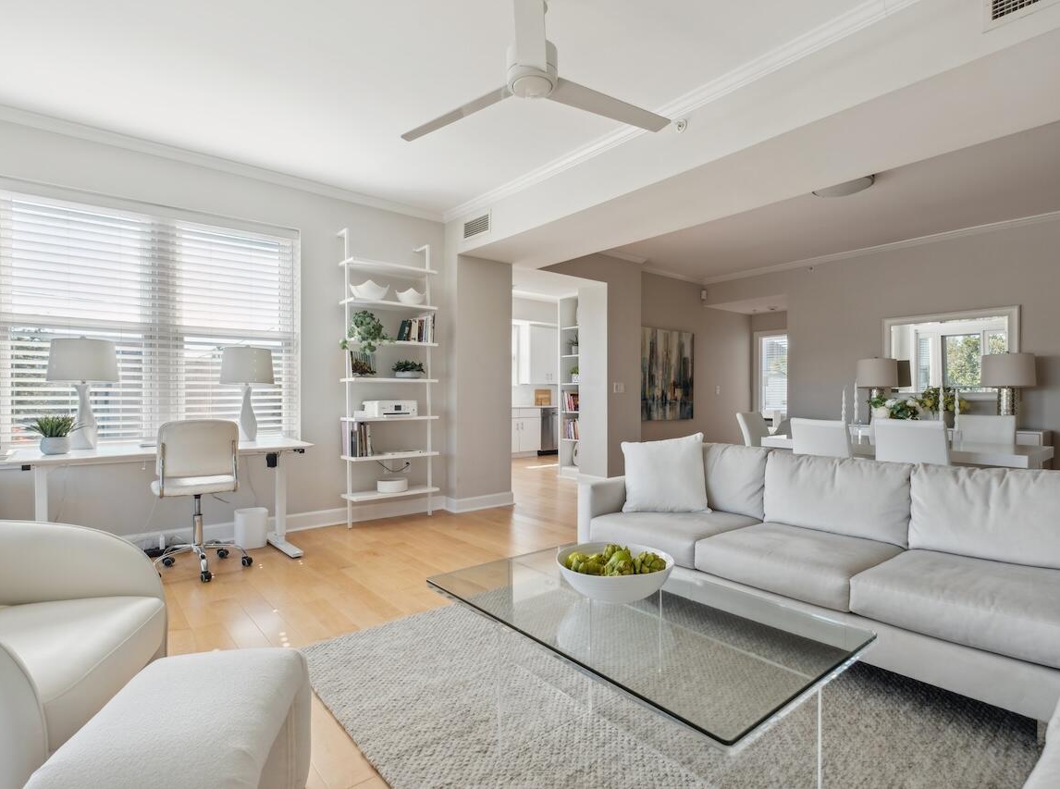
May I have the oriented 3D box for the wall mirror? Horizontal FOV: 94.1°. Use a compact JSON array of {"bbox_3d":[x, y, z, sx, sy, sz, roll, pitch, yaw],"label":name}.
[{"bbox_3d":[4.558,-0.419,5.404,0.050,0.959,1.196,0,0,-42],"label":"wall mirror"}]

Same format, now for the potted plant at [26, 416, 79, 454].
[{"bbox_3d":[-2.916,0.235,3.022,0.260,0.230,0.250,0,0,-36],"label":"potted plant"}]

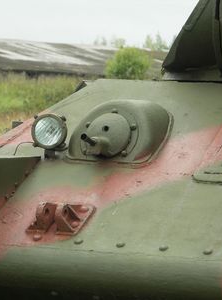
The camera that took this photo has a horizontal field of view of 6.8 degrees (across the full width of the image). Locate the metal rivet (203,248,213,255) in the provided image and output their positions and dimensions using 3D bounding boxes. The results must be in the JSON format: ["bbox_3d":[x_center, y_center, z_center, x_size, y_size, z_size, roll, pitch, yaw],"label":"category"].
[{"bbox_3d":[0.392,0.411,7.483,0.038,0.014,0.038,3,35,31],"label":"metal rivet"}]

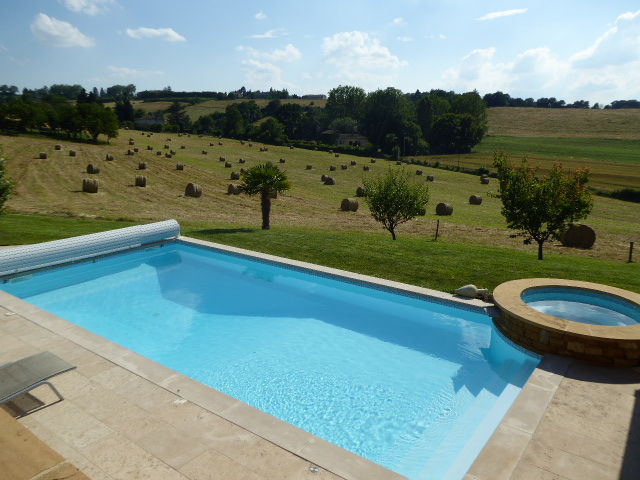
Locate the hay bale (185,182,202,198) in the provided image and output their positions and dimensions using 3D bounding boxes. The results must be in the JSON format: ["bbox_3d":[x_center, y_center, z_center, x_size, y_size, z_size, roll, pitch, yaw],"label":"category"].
[{"bbox_3d":[-13.060,-5.119,51.626,1.280,1.250,1.200,8,15,28],"label":"hay bale"}]

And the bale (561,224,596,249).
[{"bbox_3d":[14.301,-0.198,27.691,1.280,1.250,1.200,0,13,-2],"label":"bale"}]

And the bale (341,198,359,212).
[{"bbox_3d":[3.131,-3.570,52.050,1.200,1.250,1.280,-10,17,-37],"label":"bale"}]

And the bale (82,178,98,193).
[{"bbox_3d":[-22.894,-5.343,49.877,1.200,1.250,1.280,-8,16,-32],"label":"bale"}]

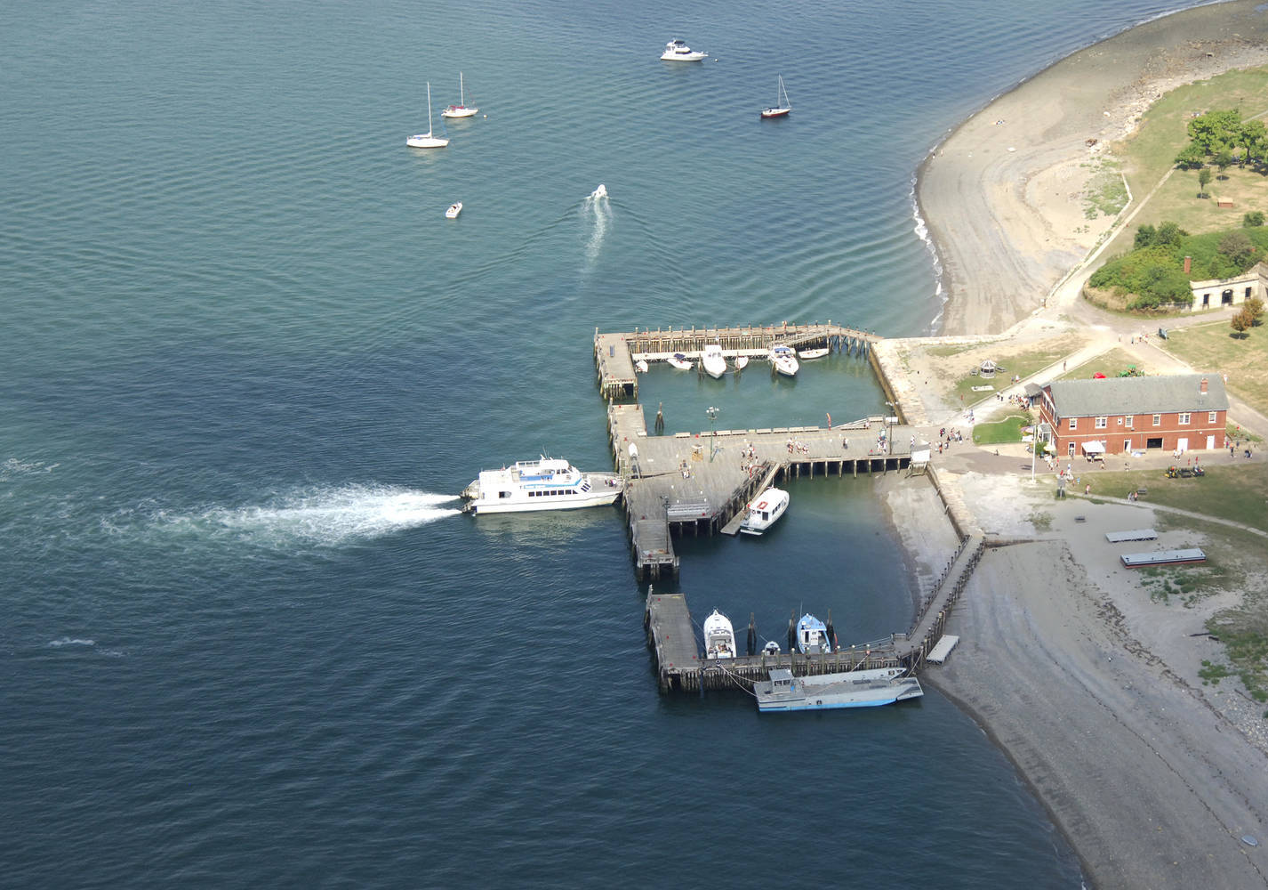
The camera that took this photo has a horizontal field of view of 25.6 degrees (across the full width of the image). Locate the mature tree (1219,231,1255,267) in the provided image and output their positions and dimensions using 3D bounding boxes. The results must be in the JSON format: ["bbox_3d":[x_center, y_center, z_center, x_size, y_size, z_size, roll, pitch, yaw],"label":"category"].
[{"bbox_3d":[113.680,-37.120,524.680,6.600,6.200,6.600,-2,22,-4],"label":"mature tree"}]

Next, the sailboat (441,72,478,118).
[{"bbox_3d":[-42.630,-85.740,681.150,8.700,10.800,2.900,-4,22,-7],"label":"sailboat"}]

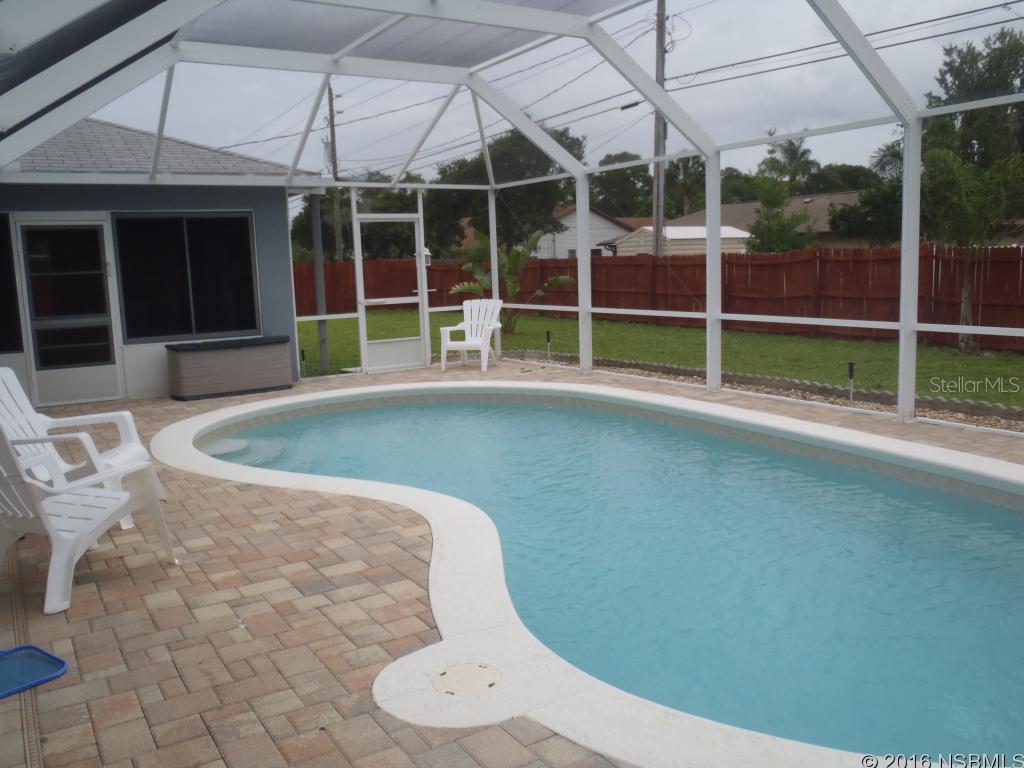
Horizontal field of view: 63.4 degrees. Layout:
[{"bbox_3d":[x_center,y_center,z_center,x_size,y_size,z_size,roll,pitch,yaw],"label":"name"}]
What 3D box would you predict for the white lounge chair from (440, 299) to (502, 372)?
[{"bbox_3d":[-0.554,-0.680,11.436,0.720,0.930,0.760,1,9,20],"label":"white lounge chair"}]

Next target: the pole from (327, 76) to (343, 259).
[{"bbox_3d":[-7.933,-8.574,37.613,0.310,10.082,0.310,-2,8,0],"label":"pole"}]

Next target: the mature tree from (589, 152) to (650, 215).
[{"bbox_3d":[6.979,-10.759,54.047,4.572,8.684,4.572,-2,8,0],"label":"mature tree"}]

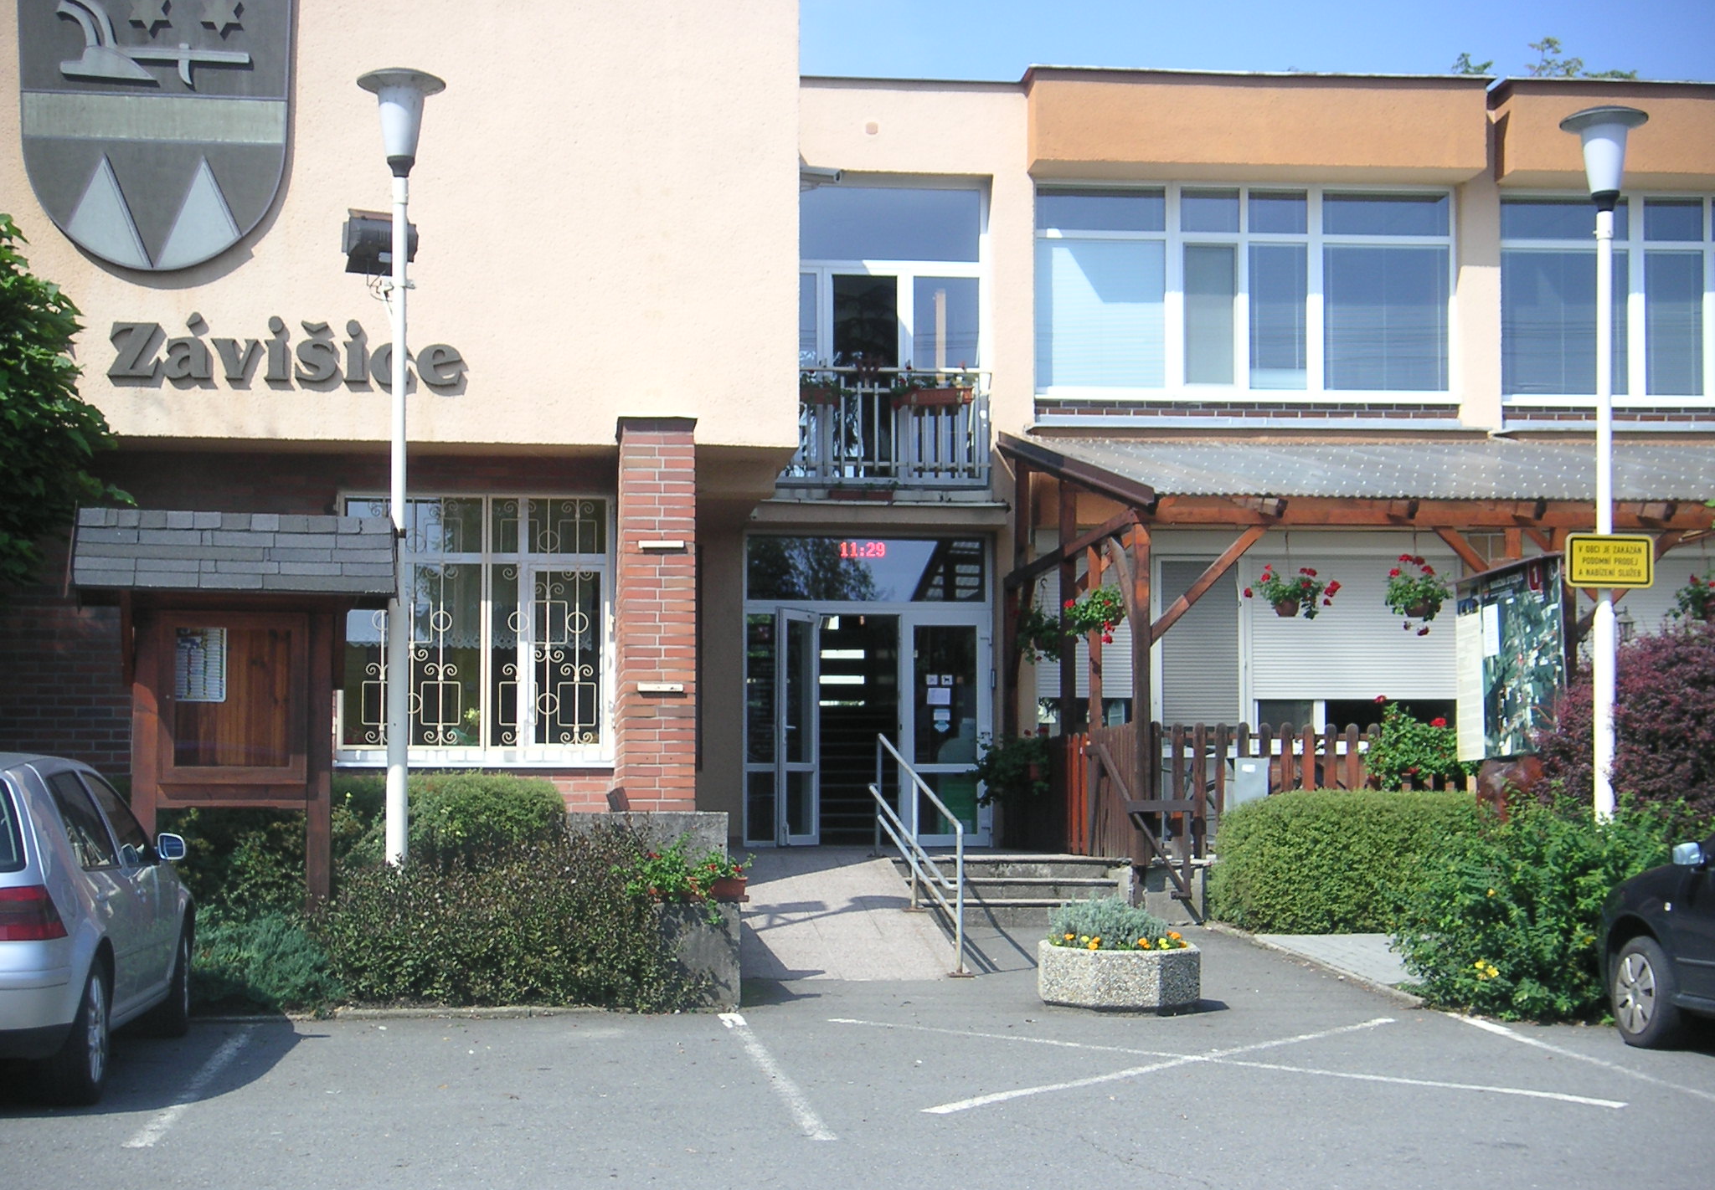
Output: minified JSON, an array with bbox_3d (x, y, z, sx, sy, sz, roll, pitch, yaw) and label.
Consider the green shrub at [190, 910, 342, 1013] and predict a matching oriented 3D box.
[{"bbox_3d":[-3.404,1.989,15.400,1.050,0.600,0.950,1,-3,-7],"label":"green shrub"}]

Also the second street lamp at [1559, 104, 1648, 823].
[{"bbox_3d":[4.496,-0.330,16.400,0.540,5.300,0.540,1,-3,-7],"label":"second street lamp"}]

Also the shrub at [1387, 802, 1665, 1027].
[{"bbox_3d":[3.891,1.733,15.500,1.600,1.220,1.400,1,-3,-7],"label":"shrub"}]

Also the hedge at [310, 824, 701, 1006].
[{"bbox_3d":[-2.027,1.872,15.950,2.200,0.920,1.400,0,-3,-7],"label":"hedge"}]

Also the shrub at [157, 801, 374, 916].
[{"bbox_3d":[-3.669,1.846,16.900,1.280,1.060,1.100,0,-3,-7],"label":"shrub"}]

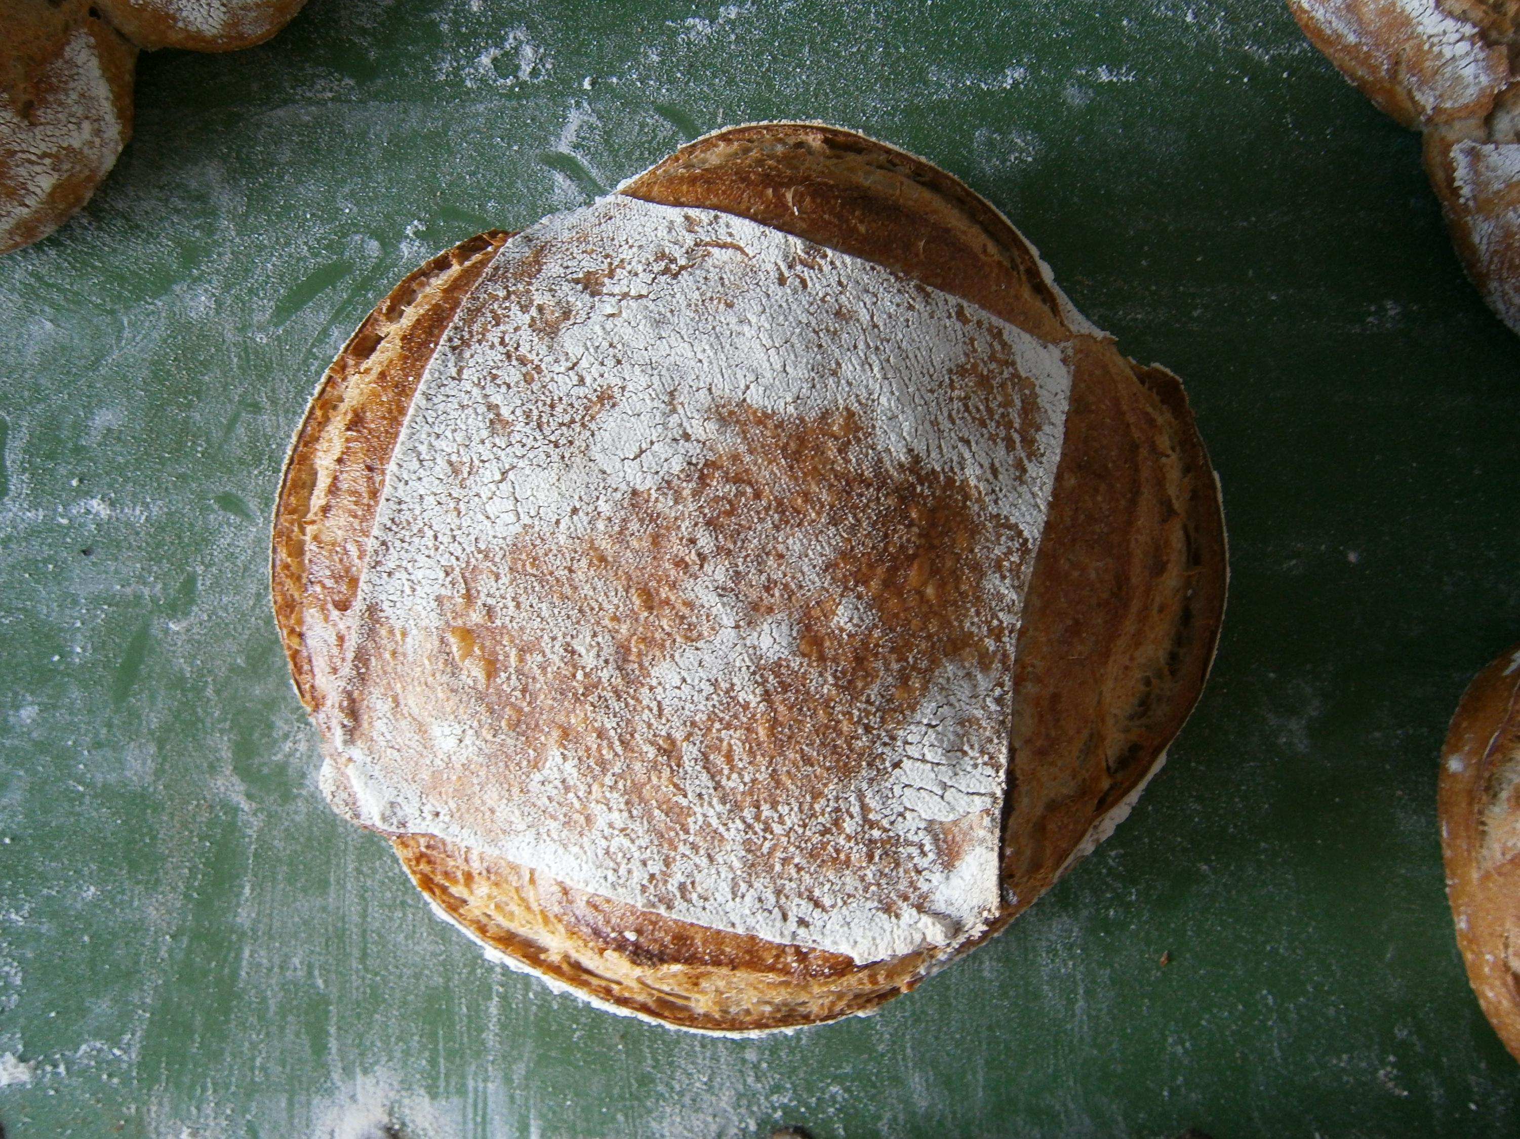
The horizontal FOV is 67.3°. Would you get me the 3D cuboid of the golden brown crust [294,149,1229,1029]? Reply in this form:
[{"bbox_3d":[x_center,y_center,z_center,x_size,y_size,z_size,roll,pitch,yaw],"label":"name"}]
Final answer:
[{"bbox_3d":[-0.004,0.002,0.345,0.297,0.100,0.285,0,86,3],"label":"golden brown crust"}]

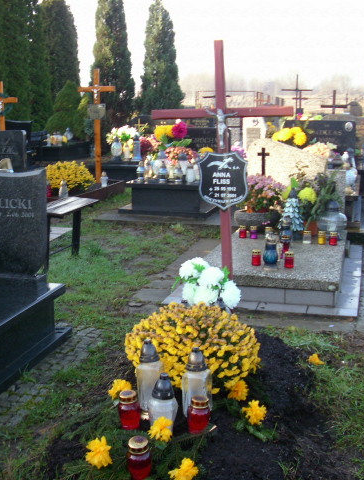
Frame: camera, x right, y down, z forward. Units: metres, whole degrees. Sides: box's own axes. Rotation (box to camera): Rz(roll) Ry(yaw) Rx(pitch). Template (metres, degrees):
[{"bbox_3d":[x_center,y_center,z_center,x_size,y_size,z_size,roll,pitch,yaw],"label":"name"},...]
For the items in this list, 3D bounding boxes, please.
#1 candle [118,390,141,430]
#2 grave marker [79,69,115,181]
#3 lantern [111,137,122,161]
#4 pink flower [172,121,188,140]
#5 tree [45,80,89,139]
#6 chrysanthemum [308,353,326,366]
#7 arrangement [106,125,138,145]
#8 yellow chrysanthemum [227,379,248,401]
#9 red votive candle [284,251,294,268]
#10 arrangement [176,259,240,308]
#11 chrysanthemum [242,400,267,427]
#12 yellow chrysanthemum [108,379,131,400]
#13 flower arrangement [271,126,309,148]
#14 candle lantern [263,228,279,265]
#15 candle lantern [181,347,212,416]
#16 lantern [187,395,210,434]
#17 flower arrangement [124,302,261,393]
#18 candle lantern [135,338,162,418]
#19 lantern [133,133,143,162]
[{"bbox_3d":[-0.182,0.592,2.370,0.075,0.130,0.075,0,12,0],"label":"candle"},{"bbox_3d":[-1.425,-1.916,11.400,0.630,1.880,0.110,3,11,15],"label":"grave marker"},{"bbox_3d":[-1.130,-1.577,11.763,0.198,0.384,0.198,0,11,0],"label":"lantern"},{"bbox_3d":[-0.020,-1.489,9.300,0.200,0.220,0.170,3,11,15],"label":"pink flower"},{"bbox_3d":[-3.039,-3.118,18.000,1.150,2.150,1.100,3,11,15],"label":"tree"},{"bbox_3d":[0.713,0.629,3.600,0.092,0.070,0.085,0,11,0],"label":"chrysanthemum"},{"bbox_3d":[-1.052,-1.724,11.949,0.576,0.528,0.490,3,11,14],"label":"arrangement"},{"bbox_3d":[0.213,0.573,2.620,0.085,0.085,0.075,0,11,0],"label":"yellow chrysanthemum"},{"bbox_3d":[0.806,0.151,5.120,0.069,0.117,0.069,3,11,14],"label":"red votive candle"},{"bbox_3d":[0.134,0.224,3.600,0.340,0.290,0.290,3,11,15],"label":"arrangement"},{"bbox_3d":[0.257,0.614,2.420,0.087,0.075,0.080,1,12,6],"label":"chrysanthemum"},{"bbox_3d":[-0.233,0.557,2.550,0.093,0.070,0.085,-2,12,-6],"label":"yellow chrysanthemum"},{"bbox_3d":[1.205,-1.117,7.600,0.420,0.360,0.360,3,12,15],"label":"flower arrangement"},{"bbox_3d":[0.663,0.073,5.095,0.115,0.278,0.115,3,11,14],"label":"candle lantern"},{"bbox_3d":[0.052,0.506,2.440,0.110,0.265,0.110,0,12,0],"label":"candle lantern"},{"bbox_3d":[0.060,0.583,2.291,0.078,0.115,0.078,3,12,15],"label":"lantern"},{"bbox_3d":[0.043,0.441,2.780,0.550,0.340,0.530,3,12,14],"label":"flower arrangement"},{"bbox_3d":[-0.117,0.481,2.392,0.093,0.273,0.093,3,12,15],"label":"candle lantern"},{"bbox_3d":[-0.768,-1.593,11.758,0.160,0.435,0.160,3,11,14],"label":"lantern"}]

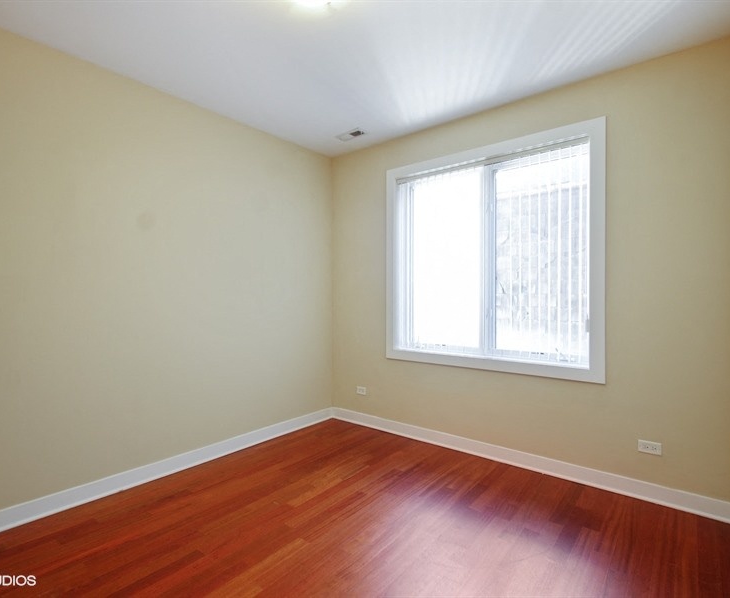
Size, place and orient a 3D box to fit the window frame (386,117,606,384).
[{"bbox_3d":[0.906,-0.317,2.994,1.720,1.745,0.110,0,0,38],"label":"window frame"}]

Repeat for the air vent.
[{"bbox_3d":[-0.126,-1.463,3.353,0.285,0.018,0.130,0,0,38],"label":"air vent"}]

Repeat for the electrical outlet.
[{"bbox_3d":[1.750,0.915,2.303,0.114,0.071,0.012,0,0,38],"label":"electrical outlet"}]

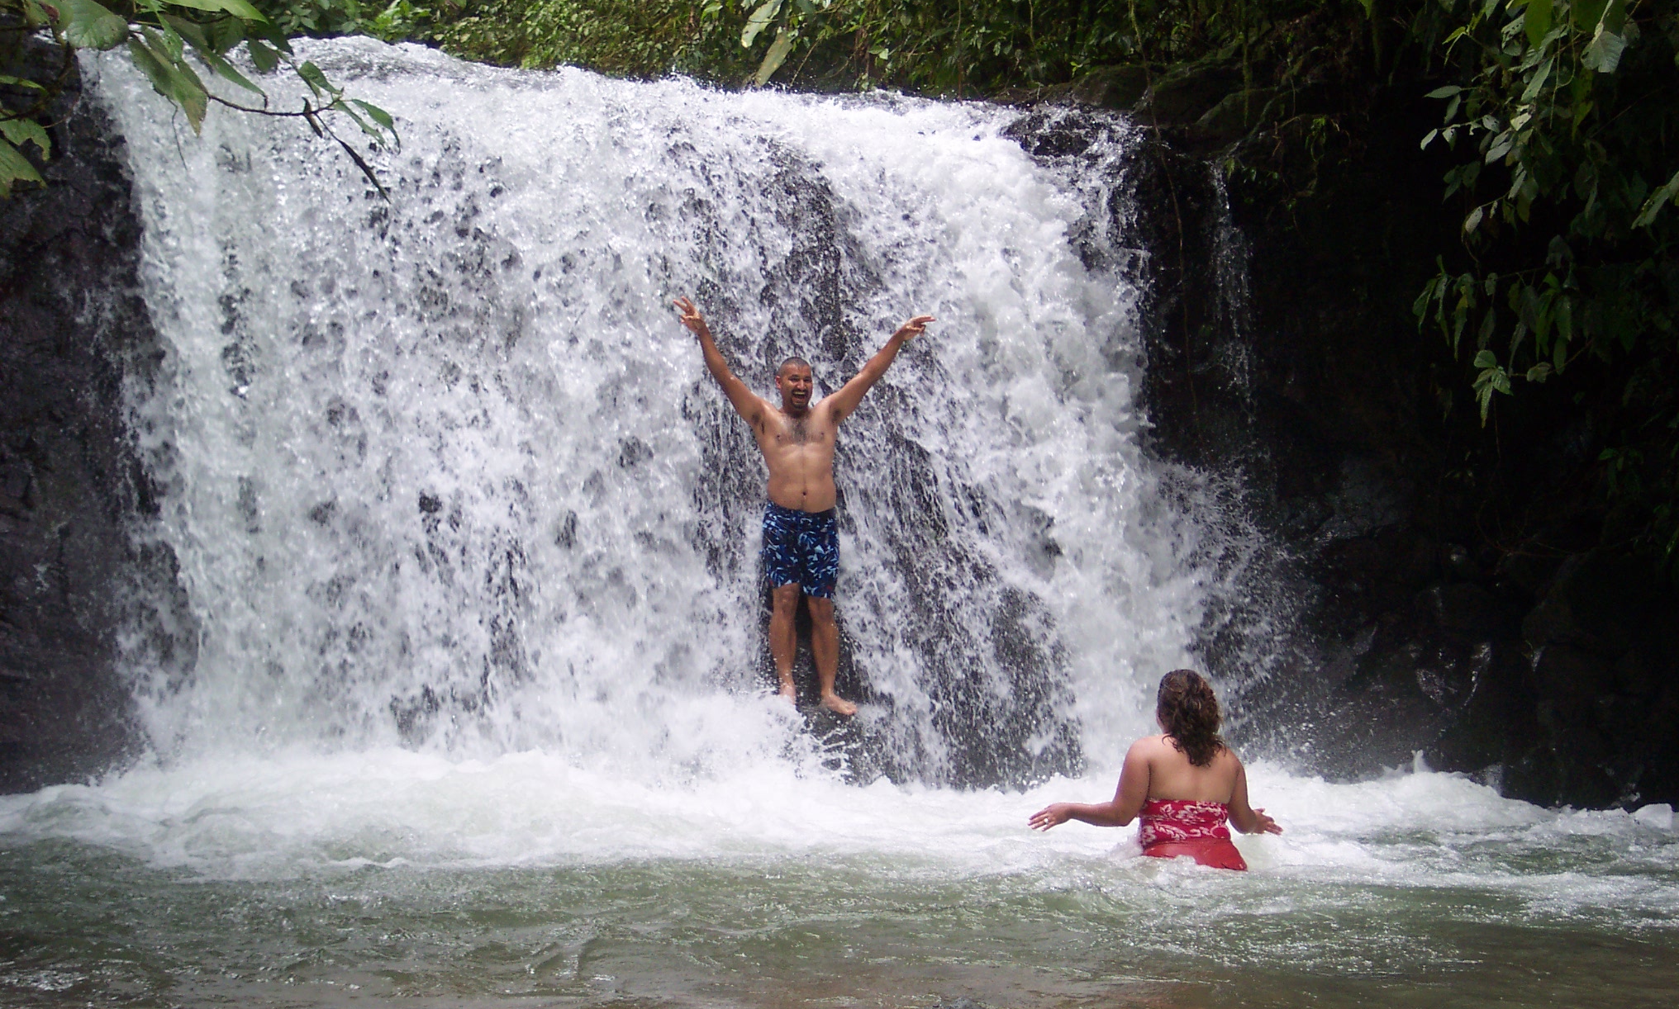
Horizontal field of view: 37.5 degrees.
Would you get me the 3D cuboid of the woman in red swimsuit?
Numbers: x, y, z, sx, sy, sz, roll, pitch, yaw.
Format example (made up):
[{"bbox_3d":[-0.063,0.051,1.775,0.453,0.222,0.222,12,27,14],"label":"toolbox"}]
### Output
[{"bbox_3d":[1.230,1.390,8.950,0.920,1.600,0.520,0,0,-18],"label":"woman in red swimsuit"}]

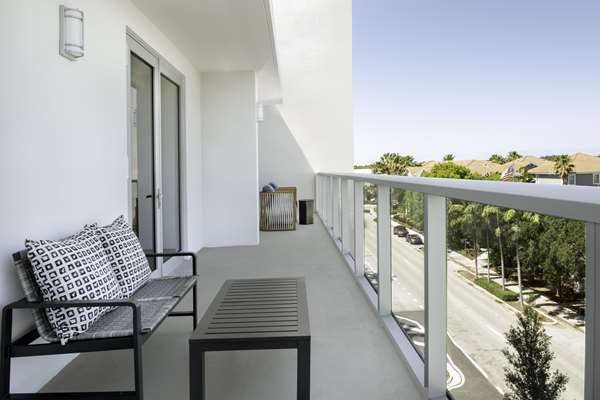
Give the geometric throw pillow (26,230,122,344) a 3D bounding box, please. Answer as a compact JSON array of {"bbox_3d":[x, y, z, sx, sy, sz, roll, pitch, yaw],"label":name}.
[{"bbox_3d":[-1.209,0.420,2.370,0.170,0.510,0.510,-19,1,9],"label":"geometric throw pillow"}]

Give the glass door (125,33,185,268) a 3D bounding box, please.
[{"bbox_3d":[-1.500,-0.309,4.570,0.100,2.370,1.950,-1,3,-1],"label":"glass door"}]

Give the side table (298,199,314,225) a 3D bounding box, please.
[{"bbox_3d":[0.144,0.277,9.565,0.310,0.500,0.310,-1,4,-1],"label":"side table"}]

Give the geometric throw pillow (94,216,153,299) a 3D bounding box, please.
[{"bbox_3d":[-1.258,0.362,3.080,0.170,0.500,0.500,-25,3,2],"label":"geometric throw pillow"}]

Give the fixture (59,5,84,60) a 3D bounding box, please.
[{"bbox_3d":[-1.368,-1.012,2.640,0.110,0.295,0.145,-1,3,-1],"label":"fixture"}]

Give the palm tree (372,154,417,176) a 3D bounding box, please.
[{"bbox_3d":[18.046,-2.448,85.000,7.000,13.000,7.000,-1,3,-1],"label":"palm tree"}]

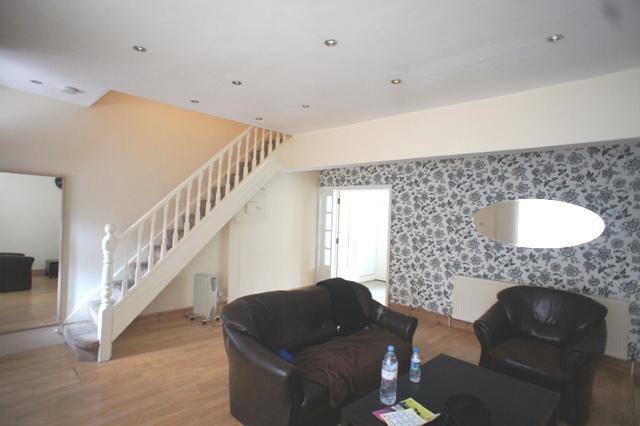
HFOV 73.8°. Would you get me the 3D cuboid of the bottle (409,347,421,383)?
[{"bbox_3d":[0.614,0.969,2.730,0.067,0.217,0.067,2,0,0],"label":"bottle"}]

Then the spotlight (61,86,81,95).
[{"bbox_3d":[-2.376,-1.168,4.061,0.140,0.040,0.140,2,0,39],"label":"spotlight"}]

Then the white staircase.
[{"bbox_3d":[-1.672,0.148,5.314,1.010,2.600,2.670,2,0,39],"label":"white staircase"}]

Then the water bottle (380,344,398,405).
[{"bbox_3d":[0.396,0.915,2.428,0.090,0.315,0.090,2,0,0],"label":"water bottle"}]

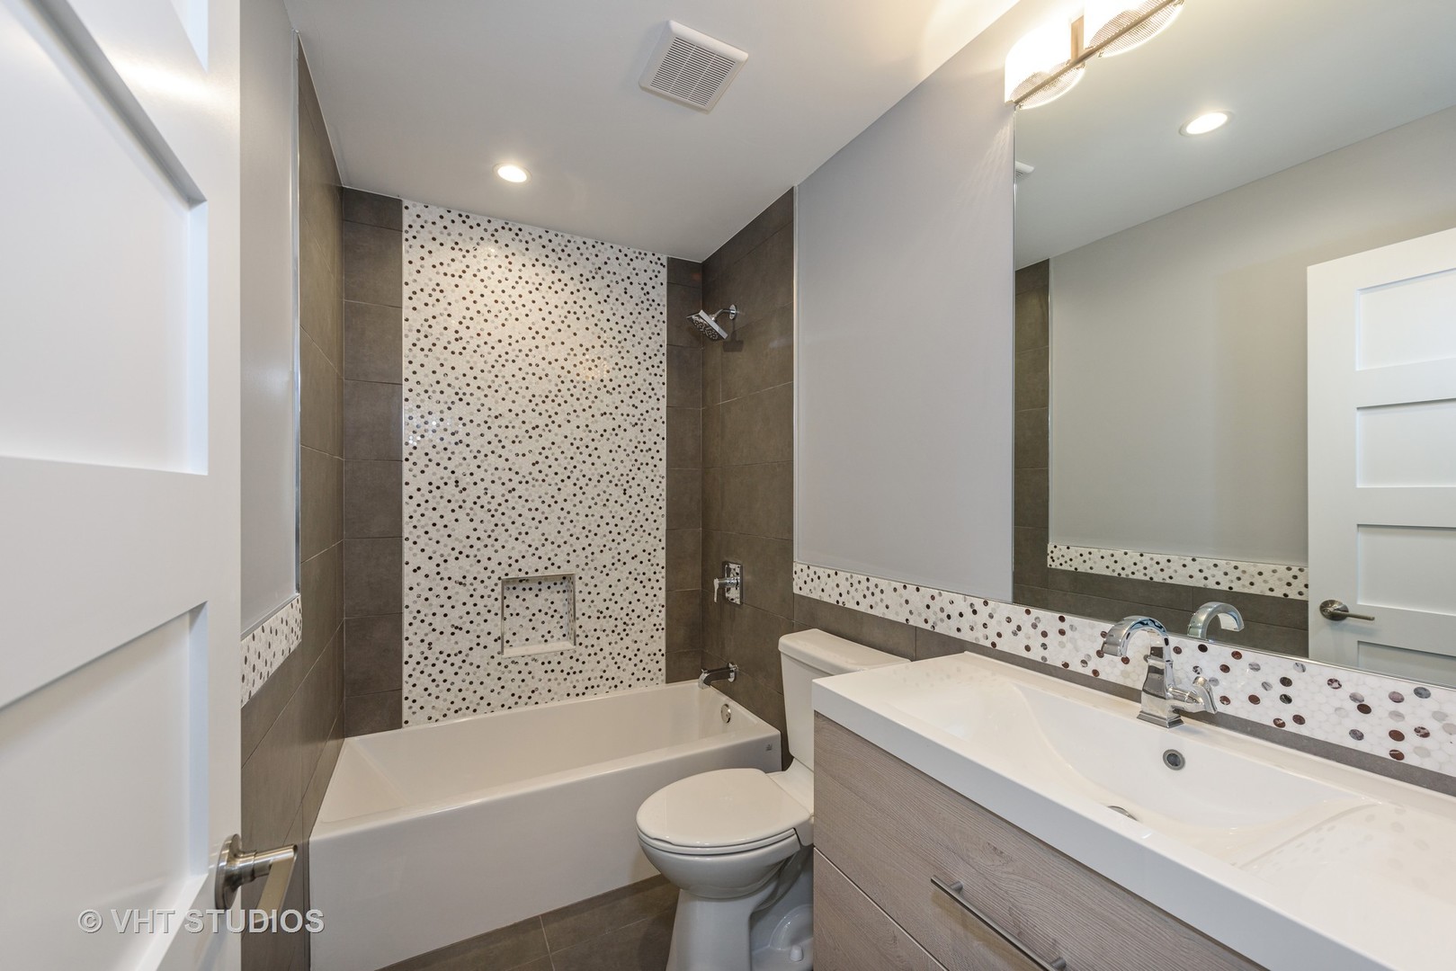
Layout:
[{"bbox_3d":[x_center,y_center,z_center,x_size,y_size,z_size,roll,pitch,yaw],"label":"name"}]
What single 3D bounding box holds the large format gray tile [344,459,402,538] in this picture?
[{"bbox_3d":[-1.395,0.056,2.234,0.197,0.307,0.010,0,0,-28],"label":"large format gray tile"}]

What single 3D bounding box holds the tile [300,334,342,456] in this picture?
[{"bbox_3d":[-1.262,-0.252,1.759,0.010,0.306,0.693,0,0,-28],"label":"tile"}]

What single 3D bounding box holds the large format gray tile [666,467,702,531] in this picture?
[{"bbox_3d":[-0.220,0.062,2.838,0.191,0.305,0.010,0,0,-28],"label":"large format gray tile"}]

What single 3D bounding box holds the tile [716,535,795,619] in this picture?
[{"bbox_3d":[0.109,0.369,2.456,0.010,0.307,0.622,0,0,-28],"label":"tile"}]

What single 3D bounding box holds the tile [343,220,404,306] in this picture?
[{"bbox_3d":[-1.392,-0.862,2.235,0.197,0.306,0.010,0,0,-28],"label":"tile"}]

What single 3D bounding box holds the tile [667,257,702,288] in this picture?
[{"bbox_3d":[-0.217,-1.075,2.855,0.194,0.132,0.010,0,0,-28],"label":"tile"}]

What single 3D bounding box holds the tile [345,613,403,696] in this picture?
[{"bbox_3d":[-1.396,0.668,2.227,0.197,0.306,0.010,0,0,-28],"label":"tile"}]

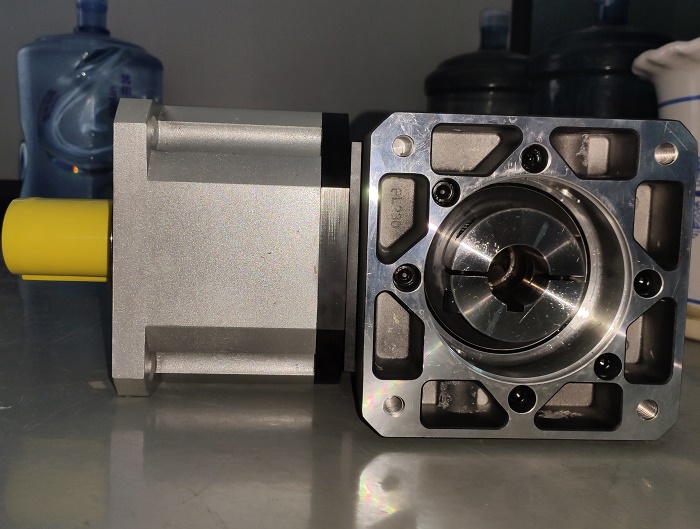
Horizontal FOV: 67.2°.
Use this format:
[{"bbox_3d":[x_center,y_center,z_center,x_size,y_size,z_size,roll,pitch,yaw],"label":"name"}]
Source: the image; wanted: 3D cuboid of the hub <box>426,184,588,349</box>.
[{"bbox_3d":[0.097,0.005,0.325,0.084,0.084,0.046,1,5,-2],"label":"hub"}]

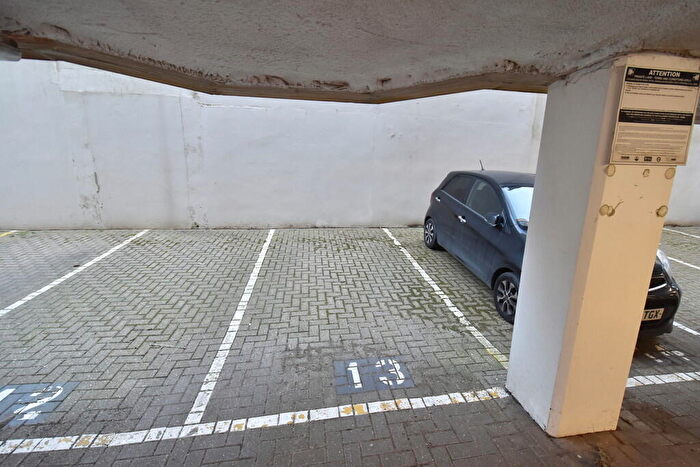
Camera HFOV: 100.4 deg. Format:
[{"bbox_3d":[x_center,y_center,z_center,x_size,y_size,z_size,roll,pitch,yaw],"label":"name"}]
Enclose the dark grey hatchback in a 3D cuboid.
[{"bbox_3d":[2.390,-0.075,4.195,1.610,1.480,3.600,0,16,-5],"label":"dark grey hatchback"}]

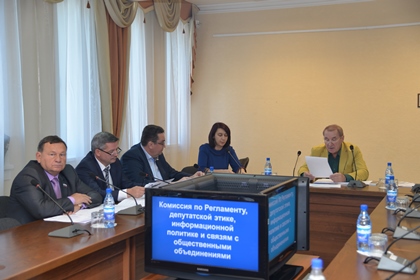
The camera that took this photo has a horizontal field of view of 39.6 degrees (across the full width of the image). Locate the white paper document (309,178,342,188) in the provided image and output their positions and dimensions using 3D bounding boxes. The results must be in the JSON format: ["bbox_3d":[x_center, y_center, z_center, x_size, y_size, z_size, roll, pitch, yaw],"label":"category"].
[{"bbox_3d":[1.017,0.373,5.000,0.290,0.030,0.300,1,4,23],"label":"white paper document"}]

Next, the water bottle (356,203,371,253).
[{"bbox_3d":[0.720,0.409,2.722,0.065,0.216,0.065,1,4,23],"label":"water bottle"}]

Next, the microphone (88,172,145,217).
[{"bbox_3d":[-0.603,0.337,3.725,0.370,0.246,0.130,1,4,23],"label":"microphone"}]

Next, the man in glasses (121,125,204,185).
[{"bbox_3d":[-0.434,0.507,4.845,0.740,1.260,0.640,1,3,22],"label":"man in glasses"}]

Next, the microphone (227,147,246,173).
[{"bbox_3d":[0.239,0.220,5.411,0.130,0.290,0.270,-2,4,-30],"label":"microphone"}]

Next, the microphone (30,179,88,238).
[{"bbox_3d":[-0.826,0.361,3.092,0.290,0.270,0.130,1,4,23],"label":"microphone"}]

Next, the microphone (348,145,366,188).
[{"bbox_3d":[1.244,0.227,4.938,0.150,0.330,0.220,1,4,23],"label":"microphone"}]

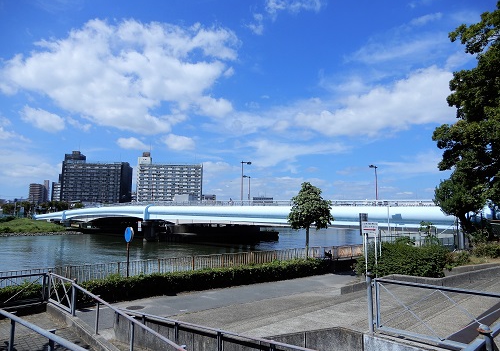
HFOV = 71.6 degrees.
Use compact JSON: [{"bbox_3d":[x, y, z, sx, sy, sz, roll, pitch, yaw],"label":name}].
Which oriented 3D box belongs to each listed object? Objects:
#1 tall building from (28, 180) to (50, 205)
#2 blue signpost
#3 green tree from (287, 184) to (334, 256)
[{"bbox_3d":[-261.440,28.351,429.711,14.000,42.000,20.000,1,-6,-4],"label":"tall building"},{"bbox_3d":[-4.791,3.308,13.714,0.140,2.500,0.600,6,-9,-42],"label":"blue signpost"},{"bbox_3d":[3.267,2.828,19.036,2.400,4.850,2.400,0,-6,0],"label":"green tree"}]

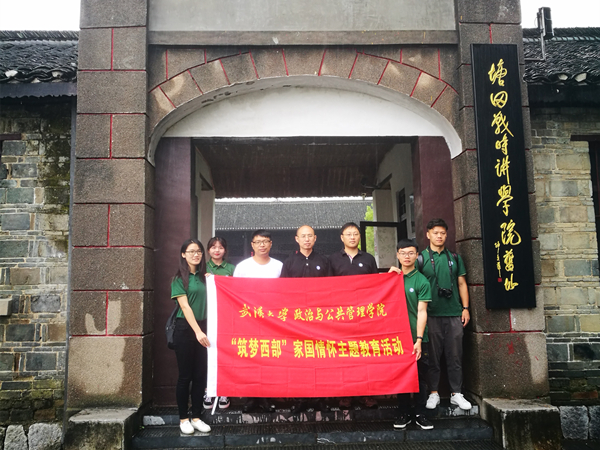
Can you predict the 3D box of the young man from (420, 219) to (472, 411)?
[{"bbox_3d":[1.379,0.816,4.479,0.480,1.760,0.350,-1,-6,6],"label":"young man"}]

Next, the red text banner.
[{"bbox_3d":[0.112,0.948,4.088,1.830,1.062,0.090,-1,-6,-2],"label":"red text banner"}]

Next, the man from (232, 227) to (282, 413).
[{"bbox_3d":[-0.403,0.877,4.489,0.480,1.686,0.310,-1,-6,-2],"label":"man"}]

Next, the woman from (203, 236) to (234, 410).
[{"bbox_3d":[-0.782,0.922,4.567,0.420,1.624,0.290,0,-6,-6],"label":"woman"}]

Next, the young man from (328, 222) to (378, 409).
[{"bbox_3d":[0.508,0.842,4.549,0.480,1.745,0.310,-1,-6,1],"label":"young man"}]

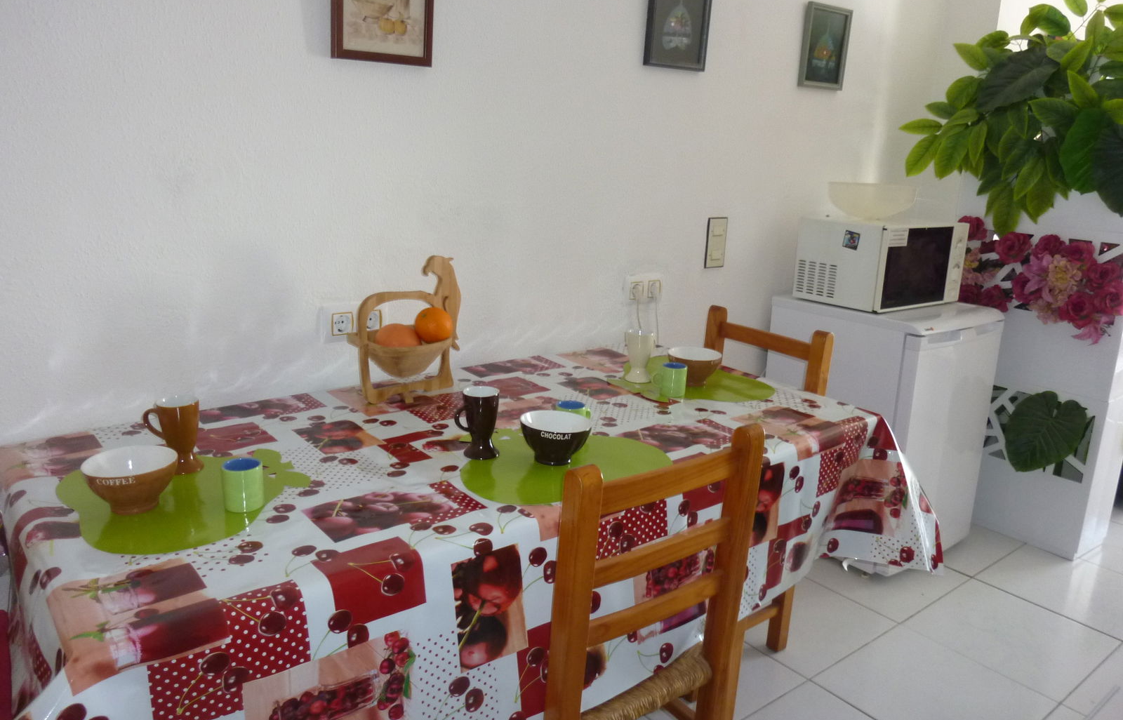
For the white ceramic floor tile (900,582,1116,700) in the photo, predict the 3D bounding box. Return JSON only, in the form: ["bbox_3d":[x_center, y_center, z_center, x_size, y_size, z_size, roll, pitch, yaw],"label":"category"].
[{"bbox_3d":[1.305,0.795,2.358,0.450,0.008,0.435,-9,18,-38],"label":"white ceramic floor tile"}]

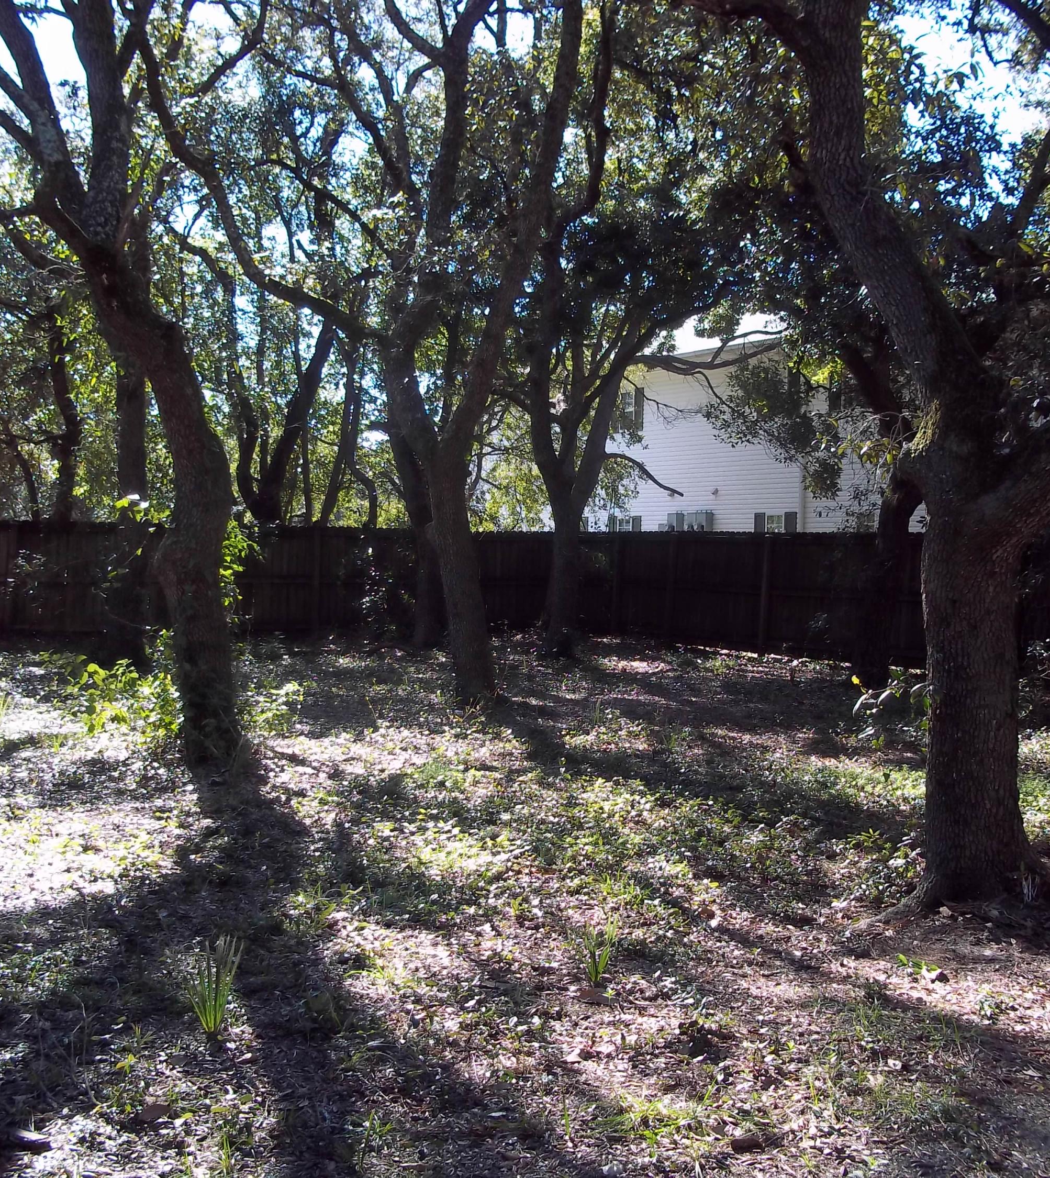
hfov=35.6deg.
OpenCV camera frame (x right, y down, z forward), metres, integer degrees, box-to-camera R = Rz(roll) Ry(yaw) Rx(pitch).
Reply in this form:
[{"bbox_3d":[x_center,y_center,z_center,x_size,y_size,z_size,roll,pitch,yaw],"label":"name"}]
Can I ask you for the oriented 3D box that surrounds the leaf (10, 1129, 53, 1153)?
[{"bbox_3d":[-1.250,1.397,4.140,0.103,0.030,0.067,1,2,-17],"label":"leaf"}]

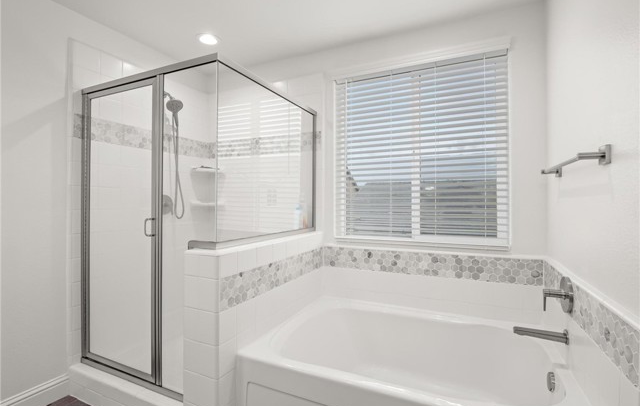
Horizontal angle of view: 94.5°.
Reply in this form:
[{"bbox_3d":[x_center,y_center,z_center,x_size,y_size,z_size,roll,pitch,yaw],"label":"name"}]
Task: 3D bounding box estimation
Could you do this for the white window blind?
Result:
[{"bbox_3d":[0.656,-0.347,2.108,1.175,1.245,0.060,0,0,25],"label":"white window blind"}]

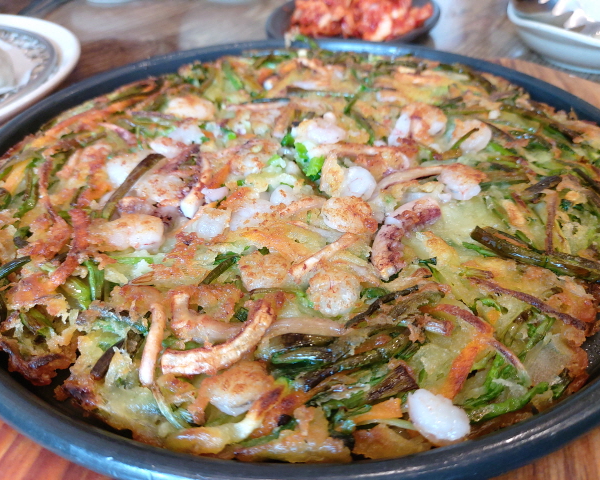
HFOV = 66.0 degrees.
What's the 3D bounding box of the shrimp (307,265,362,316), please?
[{"bbox_3d":[0.011,0.017,0.152,0.018,0.013,0.018,-2,40,1],"label":"shrimp"}]

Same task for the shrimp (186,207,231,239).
[{"bbox_3d":[-0.034,-0.006,0.172,0.018,0.009,0.013,-1,41,0],"label":"shrimp"}]

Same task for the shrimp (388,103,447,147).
[{"bbox_3d":[0.058,-0.058,0.230,0.026,0.011,0.027,-1,41,0],"label":"shrimp"}]

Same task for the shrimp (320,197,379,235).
[{"bbox_3d":[0.020,-0.010,0.183,0.023,0.013,0.017,8,41,13],"label":"shrimp"}]

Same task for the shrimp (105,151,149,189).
[{"bbox_3d":[-0.080,-0.033,0.217,0.022,0.013,0.021,-15,41,-14],"label":"shrimp"}]

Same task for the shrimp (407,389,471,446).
[{"bbox_3d":[0.035,0.045,0.117,0.011,0.011,0.018,-34,49,-32],"label":"shrimp"}]

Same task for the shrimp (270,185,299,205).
[{"bbox_3d":[-0.006,-0.018,0.185,0.013,0.008,0.009,-1,41,0],"label":"shrimp"}]

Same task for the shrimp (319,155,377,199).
[{"bbox_3d":[0.022,-0.028,0.205,0.025,0.015,0.022,-2,40,1],"label":"shrimp"}]

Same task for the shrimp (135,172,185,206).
[{"bbox_3d":[-0.062,-0.022,0.203,0.021,0.011,0.018,-2,40,1],"label":"shrimp"}]

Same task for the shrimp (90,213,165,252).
[{"bbox_3d":[-0.063,-0.003,0.168,0.025,0.010,0.014,3,41,4],"label":"shrimp"}]

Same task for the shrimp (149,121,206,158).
[{"bbox_3d":[-0.063,-0.052,0.239,0.029,0.013,0.021,-18,42,-18],"label":"shrimp"}]

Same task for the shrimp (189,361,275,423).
[{"bbox_3d":[-0.018,0.039,0.119,0.022,0.010,0.013,-13,42,-14],"label":"shrimp"}]

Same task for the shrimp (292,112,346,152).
[{"bbox_3d":[0.010,-0.056,0.239,0.028,0.013,0.022,-2,40,1],"label":"shrimp"}]

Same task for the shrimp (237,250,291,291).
[{"bbox_3d":[-0.011,0.010,0.153,0.018,0.009,0.013,-1,41,0],"label":"shrimp"}]

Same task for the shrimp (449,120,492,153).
[{"bbox_3d":[0.085,-0.052,0.230,0.020,0.013,0.018,-15,41,-14],"label":"shrimp"}]

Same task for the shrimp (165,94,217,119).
[{"bbox_3d":[-0.058,-0.071,0.247,0.027,0.010,0.014,-1,41,0],"label":"shrimp"}]

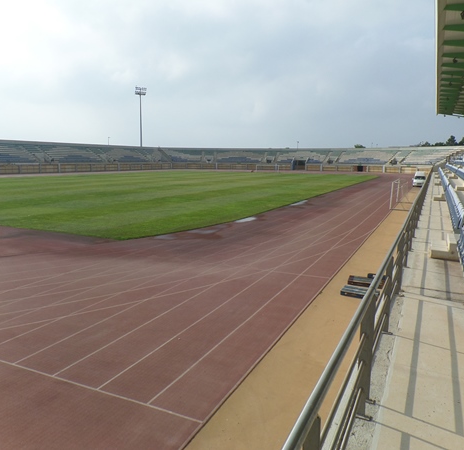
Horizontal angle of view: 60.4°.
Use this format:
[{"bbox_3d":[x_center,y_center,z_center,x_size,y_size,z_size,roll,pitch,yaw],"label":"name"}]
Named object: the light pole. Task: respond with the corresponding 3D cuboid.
[{"bbox_3d":[-38.820,-41.450,171.260,4.900,34.360,1.600,-4,10,-23],"label":"light pole"}]

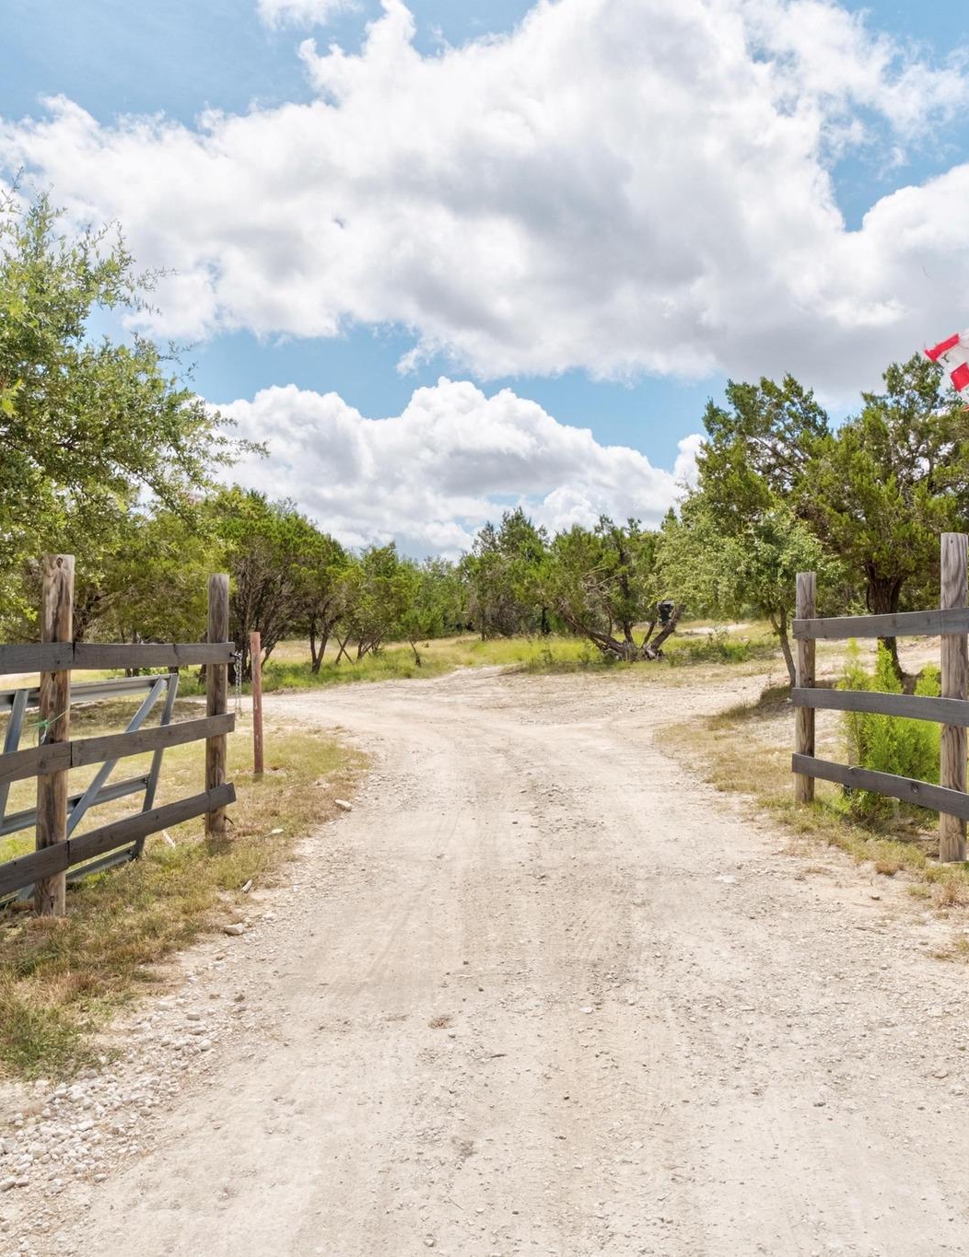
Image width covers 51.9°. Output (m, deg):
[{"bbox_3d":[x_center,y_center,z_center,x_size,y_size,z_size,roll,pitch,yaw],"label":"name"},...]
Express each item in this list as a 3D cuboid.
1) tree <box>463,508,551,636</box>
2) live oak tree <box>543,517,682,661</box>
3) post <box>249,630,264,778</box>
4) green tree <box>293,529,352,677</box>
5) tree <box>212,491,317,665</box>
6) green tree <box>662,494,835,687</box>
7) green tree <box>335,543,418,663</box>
[{"bbox_3d":[0.758,-1.754,32.000,3.020,4.090,3.000,0,0,0],"label":"tree"},{"bbox_3d":[3.310,-1.040,26.000,3.730,3.700,3.600,0,0,0],"label":"live oak tree"},{"bbox_3d":[-2.071,0.697,9.100,0.100,1.342,0.100,-2,0,0],"label":"post"},{"bbox_3d":[-4.190,-0.680,25.500,1.620,3.700,1.800,0,0,0],"label":"green tree"},{"bbox_3d":[-5.201,-1.009,23.500,2.570,4.520,2.600,0,0,0],"label":"tree"},{"bbox_3d":[5.077,-0.718,19.000,3.380,3.740,3.200,0,0,0],"label":"green tree"},{"bbox_3d":[-3.264,-0.778,30.000,2.580,3.600,2.500,0,0,0],"label":"green tree"}]

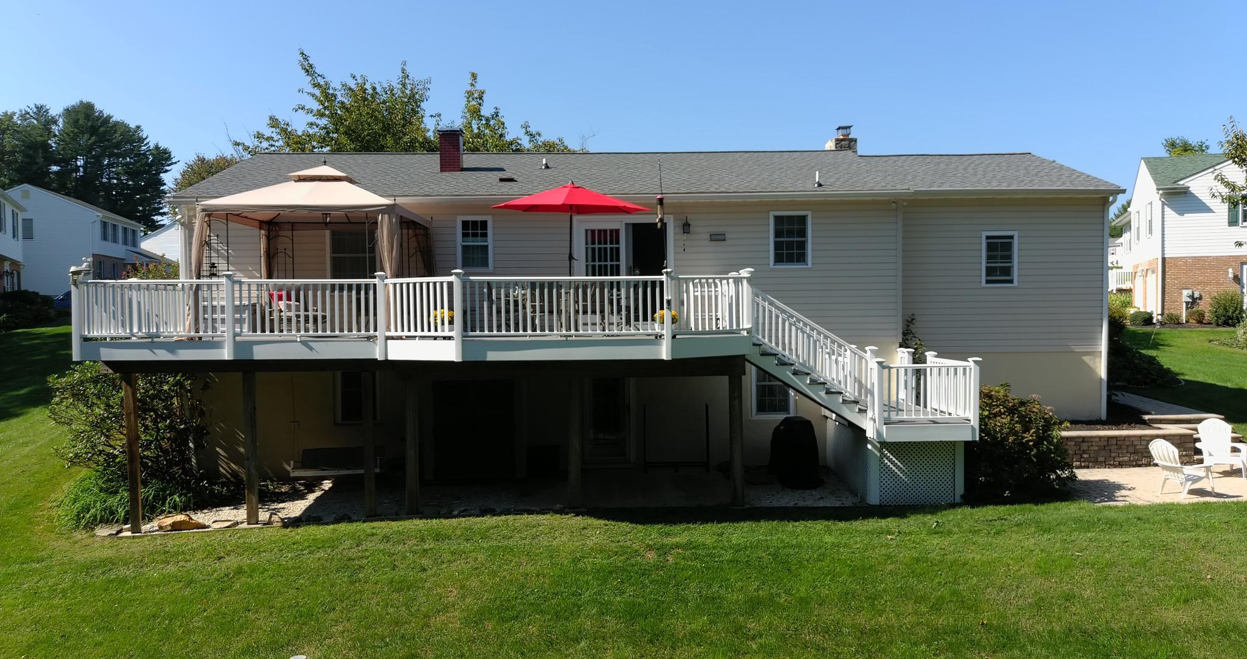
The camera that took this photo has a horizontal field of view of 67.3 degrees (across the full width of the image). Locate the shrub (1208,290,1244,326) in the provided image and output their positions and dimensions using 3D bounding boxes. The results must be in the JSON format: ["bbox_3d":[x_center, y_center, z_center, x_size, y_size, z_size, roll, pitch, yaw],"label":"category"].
[{"bbox_3d":[22.693,-0.821,35.204,1.300,1.320,1.250,-1,2,0],"label":"shrub"}]

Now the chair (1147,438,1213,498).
[{"bbox_3d":[9.405,2.291,15.705,0.850,0.940,0.760,-1,2,-22],"label":"chair"}]

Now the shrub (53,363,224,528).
[{"bbox_3d":[-8.431,1.836,16.280,2.900,2.450,2.600,-1,2,0],"label":"shrub"}]

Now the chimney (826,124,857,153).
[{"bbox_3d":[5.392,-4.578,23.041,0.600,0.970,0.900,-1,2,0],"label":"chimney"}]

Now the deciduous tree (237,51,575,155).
[{"bbox_3d":[-7.582,-4.924,32.830,11.600,9.600,10.300,-1,2,0],"label":"deciduous tree"}]

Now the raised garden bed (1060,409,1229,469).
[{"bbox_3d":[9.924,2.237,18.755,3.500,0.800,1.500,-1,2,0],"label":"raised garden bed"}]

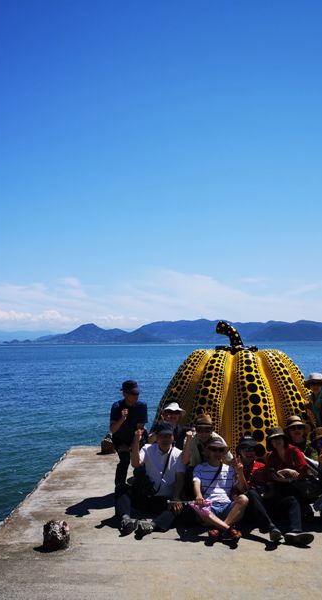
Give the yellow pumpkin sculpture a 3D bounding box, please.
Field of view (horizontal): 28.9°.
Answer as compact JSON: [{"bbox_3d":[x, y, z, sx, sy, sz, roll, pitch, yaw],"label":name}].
[{"bbox_3d":[1.087,1.281,8.666,2.500,2.000,2.500,-1,-4,7],"label":"yellow pumpkin sculpture"}]

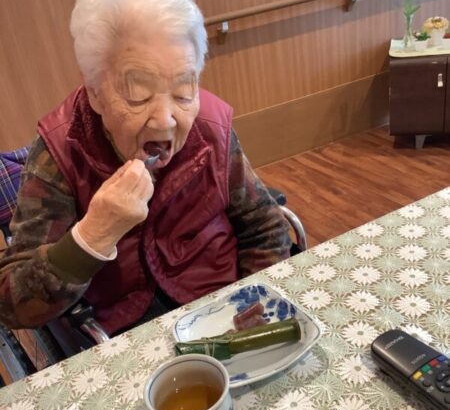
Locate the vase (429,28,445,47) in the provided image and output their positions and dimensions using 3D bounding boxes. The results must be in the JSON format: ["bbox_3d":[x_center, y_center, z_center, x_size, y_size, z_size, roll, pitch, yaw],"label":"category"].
[{"bbox_3d":[1.027,-0.810,2.601,0.067,0.078,0.067,5,29,25],"label":"vase"}]

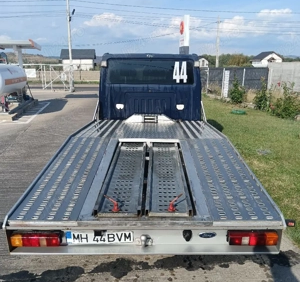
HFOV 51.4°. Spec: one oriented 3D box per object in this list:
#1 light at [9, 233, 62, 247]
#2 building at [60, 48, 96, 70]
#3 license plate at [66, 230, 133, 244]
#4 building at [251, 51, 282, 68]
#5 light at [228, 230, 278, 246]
[{"bbox_3d":[-0.877,0.758,2.400,0.365,0.100,0.065,0,14,1],"label":"light"},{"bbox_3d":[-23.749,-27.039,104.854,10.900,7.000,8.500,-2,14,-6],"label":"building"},{"bbox_3d":[-0.388,0.752,2.420,0.520,0.112,0.015,0,14,1],"label":"license plate"},{"bbox_3d":[41.548,-28.218,110.768,7.900,6.300,10.200,0,14,0],"label":"building"},{"bbox_3d":[0.781,0.737,2.360,0.365,0.100,0.065,0,14,1],"label":"light"}]

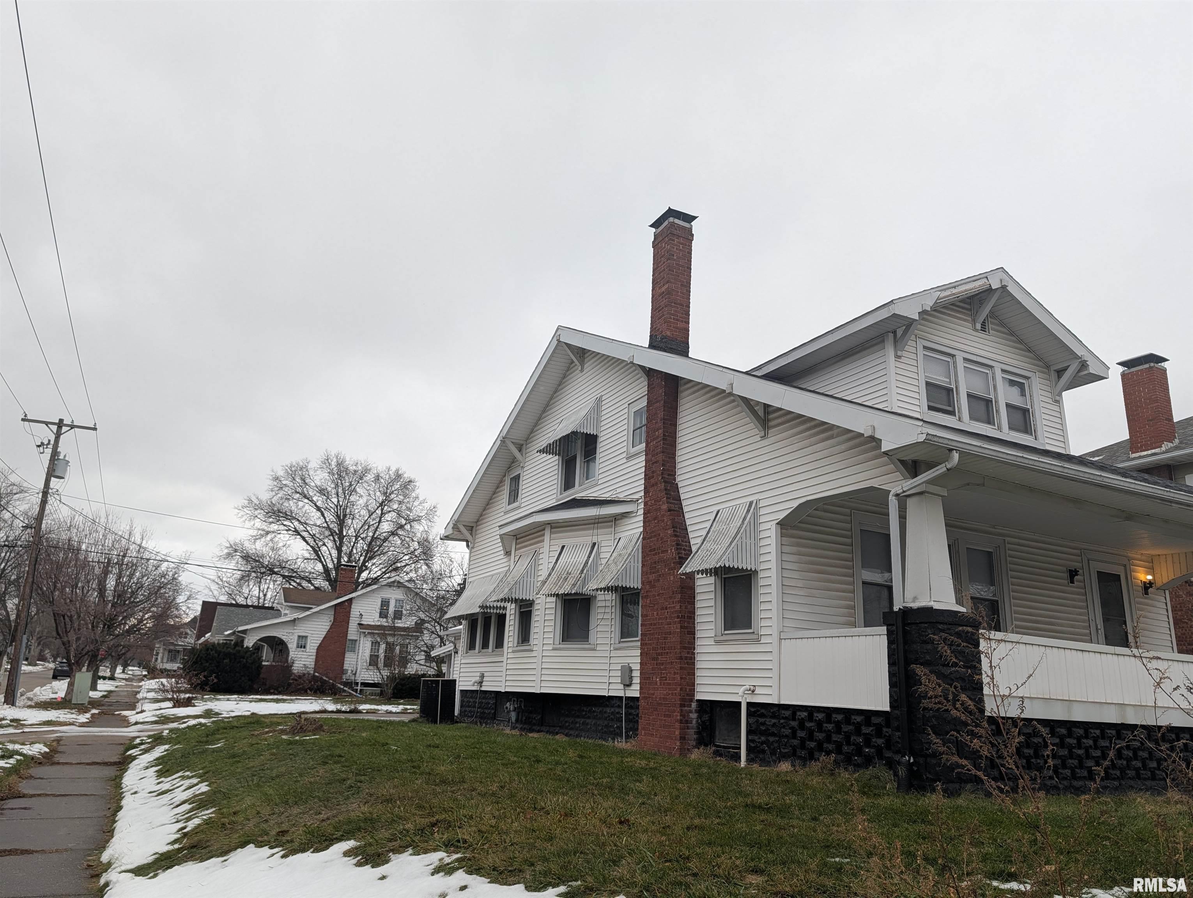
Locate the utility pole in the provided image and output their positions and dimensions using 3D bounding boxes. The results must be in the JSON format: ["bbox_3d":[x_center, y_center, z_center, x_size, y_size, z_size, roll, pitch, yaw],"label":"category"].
[{"bbox_3d":[-20.243,3.837,29.890,2.450,10.348,0.600,8,-17,-26],"label":"utility pole"}]

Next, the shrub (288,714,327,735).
[{"bbox_3d":[-5.884,5.536,16.771,0.720,0.400,0.640,11,-18,-25],"label":"shrub"}]

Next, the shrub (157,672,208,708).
[{"bbox_3d":[-16.018,9.228,32.026,1.850,1.350,1.700,11,-18,-25],"label":"shrub"}]

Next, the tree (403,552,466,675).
[{"bbox_3d":[-7.555,8.471,40.243,3.400,6.866,3.400,11,-18,-25],"label":"tree"}]

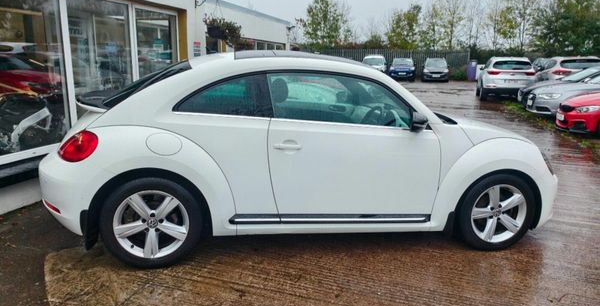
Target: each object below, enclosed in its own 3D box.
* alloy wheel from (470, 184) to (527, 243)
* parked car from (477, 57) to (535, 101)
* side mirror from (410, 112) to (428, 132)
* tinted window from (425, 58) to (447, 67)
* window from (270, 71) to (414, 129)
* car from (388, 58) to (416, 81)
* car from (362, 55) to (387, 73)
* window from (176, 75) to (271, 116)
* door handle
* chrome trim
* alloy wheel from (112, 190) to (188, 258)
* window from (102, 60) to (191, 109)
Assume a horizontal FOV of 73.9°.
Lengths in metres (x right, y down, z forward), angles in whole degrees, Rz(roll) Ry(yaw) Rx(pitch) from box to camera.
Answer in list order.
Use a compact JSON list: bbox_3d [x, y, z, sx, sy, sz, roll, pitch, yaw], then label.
[{"bbox_3d":[1.512,0.446,3.129,0.490,0.490,0.210,0,14,-10],"label":"alloy wheel"},{"bbox_3d":[8.247,-3.026,16.084,1.855,1.640,4.460,7,14,20],"label":"parked car"},{"bbox_3d":[0.813,-0.208,2.723,0.130,0.150,0.200,0,14,-10],"label":"side mirror"},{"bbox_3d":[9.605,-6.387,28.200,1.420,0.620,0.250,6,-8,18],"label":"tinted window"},{"bbox_3d":[0.284,-0.377,2.853,1.060,0.415,0.080,0,-10,-10],"label":"window"},{"bbox_3d":[7.709,-6.152,29.400,1.830,1.660,4.450,6,14,15],"label":"car"},{"bbox_3d":[5.712,-6.290,29.791,1.770,1.700,4.200,5,14,12],"label":"car"},{"bbox_3d":[-0.515,-0.396,2.707,0.635,0.318,0.080,1,-12,-6],"label":"window"},{"bbox_3d":[-0.085,-0.043,2.686,0.200,0.047,0.050,0,14,-10],"label":"door handle"},{"bbox_3d":[0.252,0.473,2.871,1.490,0.062,0.040,1,13,-11],"label":"chrome trim"},{"bbox_3d":[-0.986,0.452,2.705,0.482,0.482,0.180,0,14,-10],"label":"alloy wheel"},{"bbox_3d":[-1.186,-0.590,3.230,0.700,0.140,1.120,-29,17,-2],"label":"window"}]

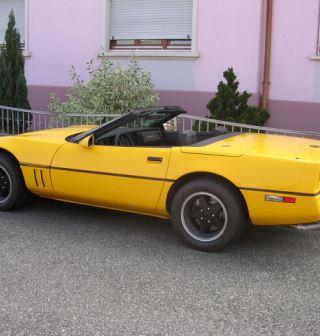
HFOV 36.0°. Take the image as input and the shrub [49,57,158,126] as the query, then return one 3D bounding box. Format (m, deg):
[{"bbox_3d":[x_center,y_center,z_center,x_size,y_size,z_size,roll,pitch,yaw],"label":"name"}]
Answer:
[{"bbox_3d":[-0.940,-1.070,8.120,1.750,1.500,1.600,1,12,0],"label":"shrub"}]

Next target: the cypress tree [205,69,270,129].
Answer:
[{"bbox_3d":[1.120,-0.750,7.100,0.900,1.300,0.880,7,13,27],"label":"cypress tree"}]

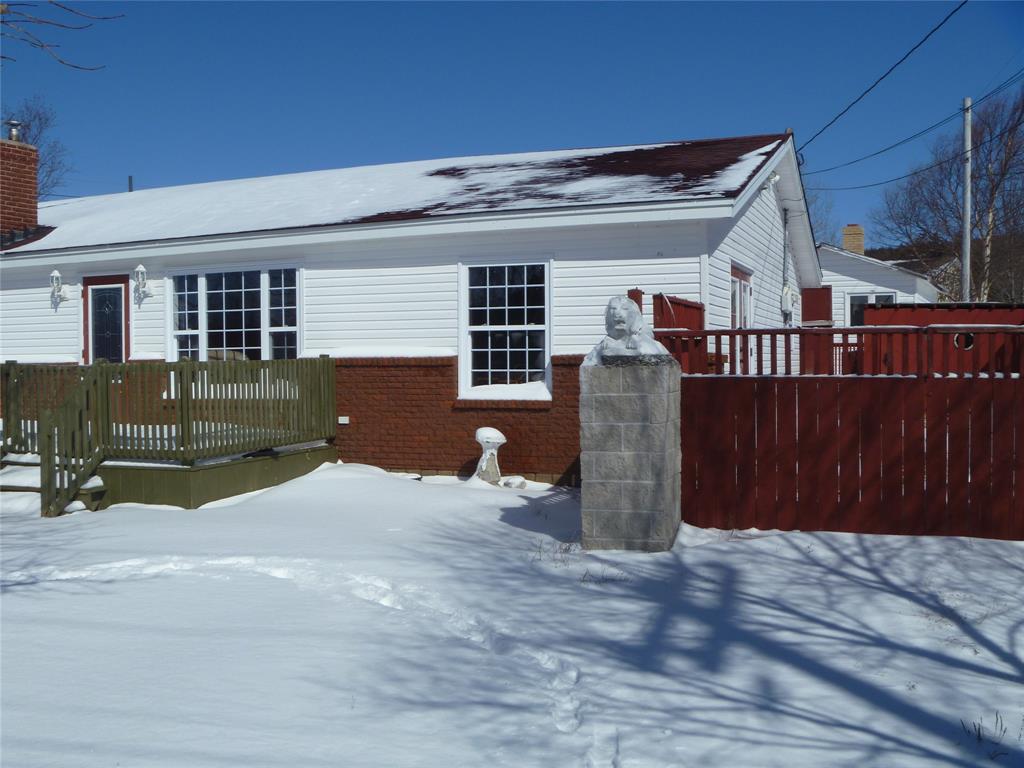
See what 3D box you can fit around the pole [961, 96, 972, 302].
[{"bbox_3d":[10.360,-2.764,23.548,0.168,7.500,0.168,0,1,0],"label":"pole"}]

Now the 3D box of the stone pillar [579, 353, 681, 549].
[{"bbox_3d":[0.868,0.489,7.463,0.625,1.360,0.630,0,1,16],"label":"stone pillar"}]

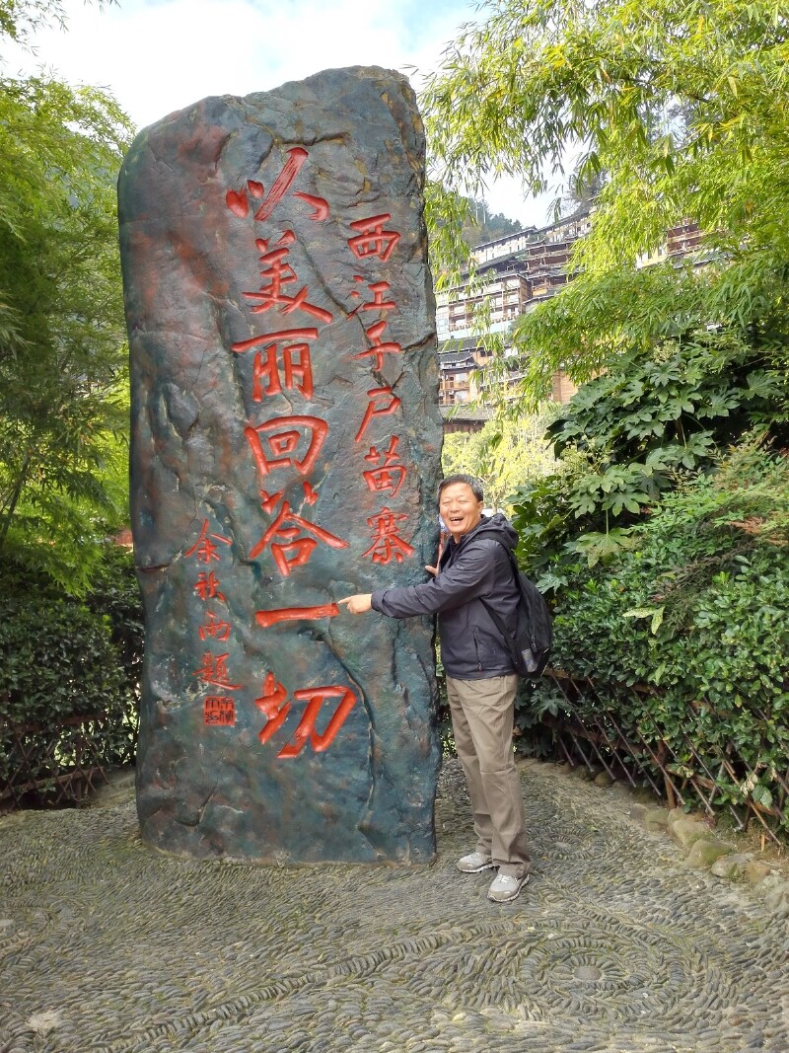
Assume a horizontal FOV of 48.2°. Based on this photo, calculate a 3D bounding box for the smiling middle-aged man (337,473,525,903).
[{"bbox_3d":[0.200,0.620,3.610,0.710,1.680,0.560,0,0,-26],"label":"smiling middle-aged man"}]

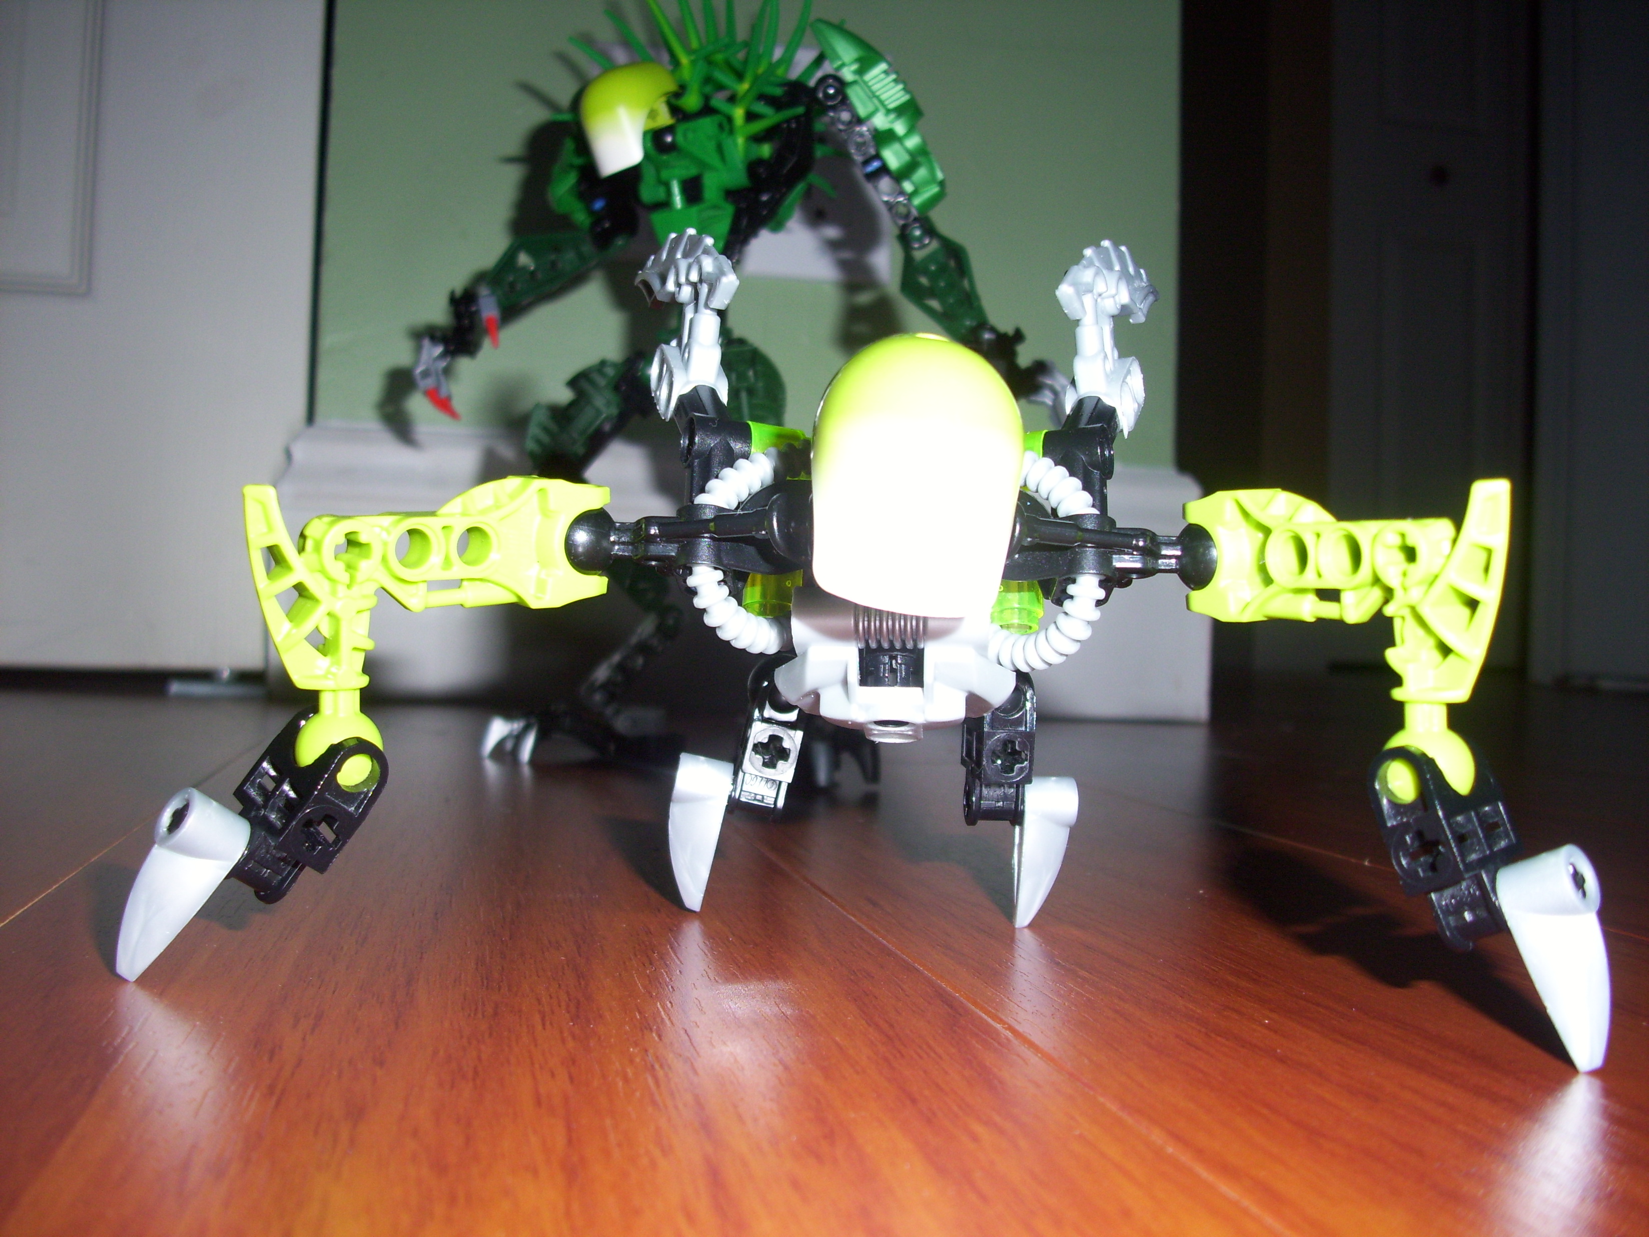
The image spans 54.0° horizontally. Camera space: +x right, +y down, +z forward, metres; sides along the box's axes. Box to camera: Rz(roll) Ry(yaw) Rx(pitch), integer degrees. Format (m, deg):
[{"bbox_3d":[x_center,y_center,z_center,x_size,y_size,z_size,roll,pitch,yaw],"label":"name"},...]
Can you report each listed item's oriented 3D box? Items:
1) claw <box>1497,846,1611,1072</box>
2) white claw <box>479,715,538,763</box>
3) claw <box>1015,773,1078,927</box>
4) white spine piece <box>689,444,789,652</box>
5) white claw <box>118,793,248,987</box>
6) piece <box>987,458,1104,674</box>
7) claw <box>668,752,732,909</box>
[{"bbox_3d":[0.082,0.037,0.177,0.008,0.023,0.008,3,-26,-41],"label":"claw"},{"bbox_3d":[-0.096,0.036,0.490,0.017,0.015,0.018,2,0,30],"label":"white claw"},{"bbox_3d":[0.034,0.036,0.246,0.008,0.023,0.008,-1,10,-11],"label":"claw"},{"bbox_3d":[-0.013,-0.010,0.245,0.019,0.032,0.009,2,0,-30],"label":"white spine piece"},{"bbox_3d":[-0.079,0.032,0.193,0.008,0.023,0.008,40,-7,-39],"label":"white claw"},{"bbox_3d":[0.033,-0.009,0.243,0.021,0.033,0.009,2,0,30],"label":"piece"},{"bbox_3d":[-0.020,0.033,0.249,0.008,0.023,0.008,13,-5,1],"label":"claw"}]

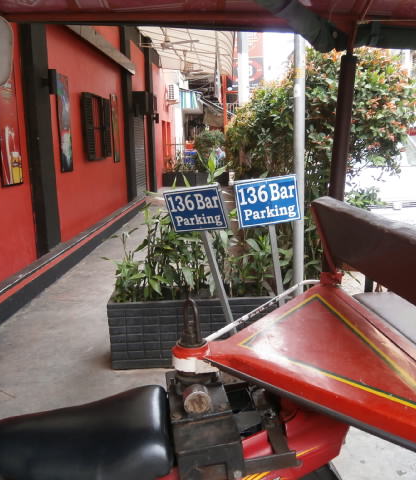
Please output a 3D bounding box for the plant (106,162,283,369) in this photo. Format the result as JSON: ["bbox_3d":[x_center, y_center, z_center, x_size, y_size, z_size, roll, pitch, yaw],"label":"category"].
[{"bbox_3d":[-0.038,0.144,3.271,1.260,1.330,0.520,-1,11,-1],"label":"plant"}]

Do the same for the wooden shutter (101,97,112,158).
[{"bbox_3d":[-1.746,-1.925,8.305,0.050,1.000,0.460,-1,11,3],"label":"wooden shutter"}]

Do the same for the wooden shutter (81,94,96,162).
[{"bbox_3d":[-1.764,-1.690,7.217,0.060,1.000,0.440,-1,11,3],"label":"wooden shutter"}]

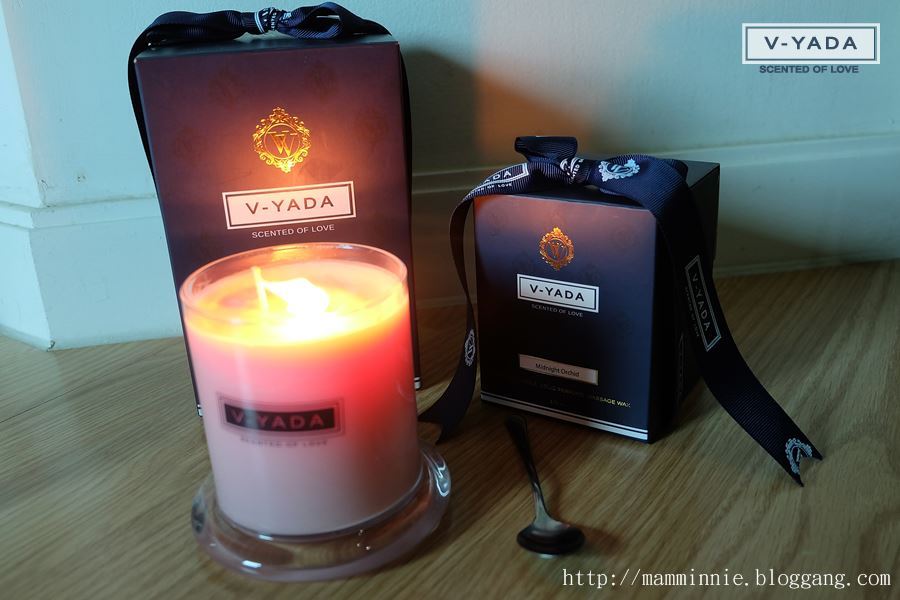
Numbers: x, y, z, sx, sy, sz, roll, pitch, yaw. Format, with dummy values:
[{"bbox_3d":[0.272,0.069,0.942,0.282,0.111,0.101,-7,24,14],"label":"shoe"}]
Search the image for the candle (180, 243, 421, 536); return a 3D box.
[{"bbox_3d":[-0.056,0.032,0.329,0.084,0.088,0.084,-2,22,4],"label":"candle"}]

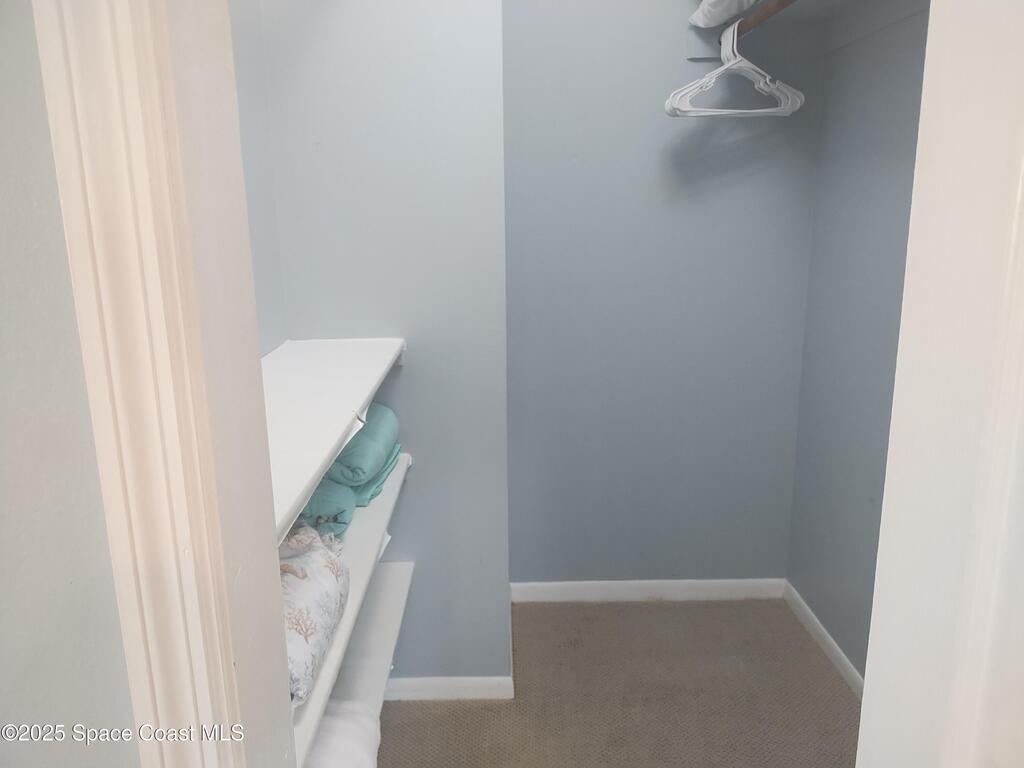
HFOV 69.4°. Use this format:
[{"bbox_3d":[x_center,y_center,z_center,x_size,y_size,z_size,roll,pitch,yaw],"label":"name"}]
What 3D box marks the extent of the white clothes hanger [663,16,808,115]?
[{"bbox_3d":[0.685,-0.969,2.273,0.407,0.266,0.119,-1,13,-1],"label":"white clothes hanger"}]

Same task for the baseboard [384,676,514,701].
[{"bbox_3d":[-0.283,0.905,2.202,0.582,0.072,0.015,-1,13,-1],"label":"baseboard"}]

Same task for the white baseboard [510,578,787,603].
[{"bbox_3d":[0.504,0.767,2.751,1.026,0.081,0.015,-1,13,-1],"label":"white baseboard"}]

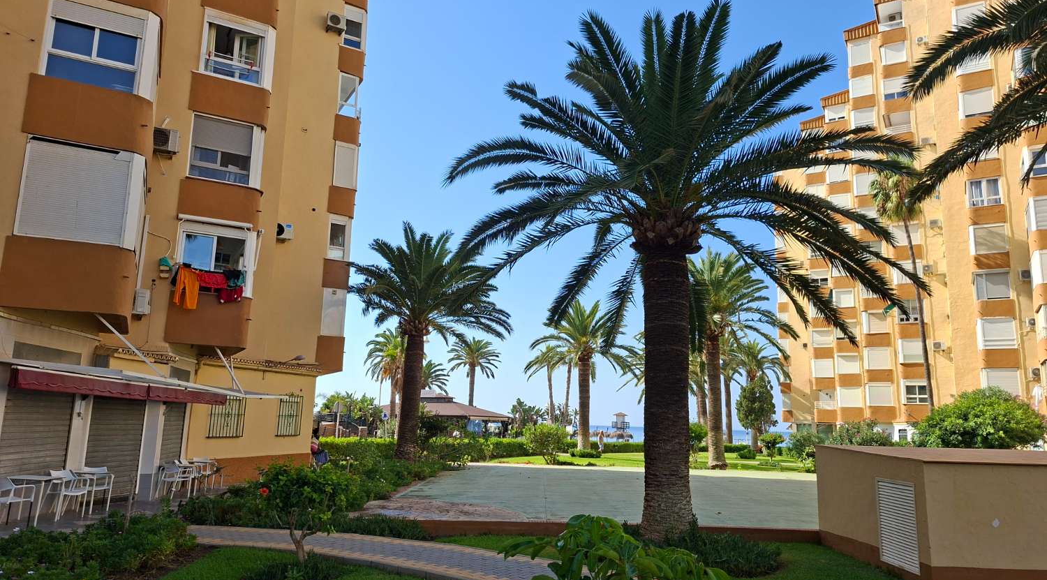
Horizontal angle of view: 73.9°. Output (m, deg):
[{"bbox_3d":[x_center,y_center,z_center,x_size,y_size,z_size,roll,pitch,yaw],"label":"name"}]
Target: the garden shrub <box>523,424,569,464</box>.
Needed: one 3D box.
[{"bbox_3d":[1.146,7.812,35.428,2.291,1.974,2.291,2,-11,0],"label":"garden shrub"}]

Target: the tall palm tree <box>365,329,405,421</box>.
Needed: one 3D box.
[{"bbox_3d":[-14.872,10.393,76.410,6.000,11.800,6.000,2,-11,0],"label":"tall palm tree"}]

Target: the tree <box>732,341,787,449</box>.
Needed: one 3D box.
[{"bbox_3d":[24.908,11.045,73.230,6.000,11.400,6.000,2,-11,0],"label":"tree"}]

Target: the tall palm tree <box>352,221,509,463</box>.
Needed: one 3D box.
[{"bbox_3d":[-4.375,2.287,31.667,7.074,10.933,7.074,2,-11,0],"label":"tall palm tree"}]

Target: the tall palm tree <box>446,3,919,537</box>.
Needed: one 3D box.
[{"bbox_3d":[2.588,-0.492,11.702,8.000,9.000,7.800,2,-11,0],"label":"tall palm tree"}]

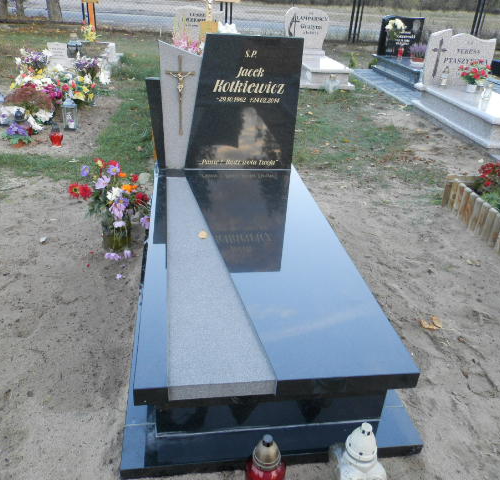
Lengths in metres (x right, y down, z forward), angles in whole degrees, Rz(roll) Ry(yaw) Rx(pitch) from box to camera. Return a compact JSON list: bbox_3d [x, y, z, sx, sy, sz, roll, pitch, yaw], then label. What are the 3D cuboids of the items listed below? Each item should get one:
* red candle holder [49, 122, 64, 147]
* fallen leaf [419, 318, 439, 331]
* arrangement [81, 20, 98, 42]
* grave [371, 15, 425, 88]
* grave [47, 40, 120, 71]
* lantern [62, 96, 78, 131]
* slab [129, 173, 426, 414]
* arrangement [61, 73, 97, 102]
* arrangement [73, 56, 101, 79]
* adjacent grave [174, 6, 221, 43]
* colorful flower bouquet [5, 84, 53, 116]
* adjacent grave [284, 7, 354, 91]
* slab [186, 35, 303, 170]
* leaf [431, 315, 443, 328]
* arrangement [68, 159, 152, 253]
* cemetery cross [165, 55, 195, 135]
[{"bbox_3d":[-1.614,-0.879,3.874,0.103,0.174,0.103,0,30,-9],"label":"red candle holder"},{"bbox_3d":[0.857,0.399,2.206,0.100,0.035,0.075,18,32,23],"label":"fallen leaf"},{"bbox_3d":[-3.223,-4.188,9.285,0.360,0.347,0.320,-5,31,-17],"label":"arrangement"},{"bbox_3d":[3.180,-3.423,8.411,1.000,0.980,2.100,1,29,-7],"label":"grave"},{"bbox_3d":[-2.370,-2.617,6.594,0.940,0.395,0.470,0,30,-9],"label":"grave"},{"bbox_3d":[-1.750,-1.246,4.501,0.140,0.315,0.140,-6,31,-18],"label":"lantern"},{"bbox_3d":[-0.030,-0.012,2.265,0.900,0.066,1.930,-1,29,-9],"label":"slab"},{"bbox_3d":[-1.883,-1.674,5.110,0.355,0.294,0.302,0,30,-9],"label":"arrangement"},{"bbox_3d":[-2.197,-2.319,6.216,0.357,0.276,0.304,0,30,-9],"label":"arrangement"},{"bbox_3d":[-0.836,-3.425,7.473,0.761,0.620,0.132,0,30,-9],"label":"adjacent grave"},{"bbox_3d":[-2.112,-1.323,4.436,0.439,0.319,0.373,0,30,-9],"label":"colorful flower bouquet"},{"bbox_3d":[1.141,-3.380,7.965,0.960,1.070,2.000,0,29,-7],"label":"adjacent grave"},{"bbox_3d":[-0.047,-0.841,2.900,0.708,0.816,0.080,0,30,-9],"label":"slab"},{"bbox_3d":[0.885,0.374,2.183,0.062,0.028,0.080,0,30,-9],"label":"leaf"},{"bbox_3d":[-0.725,-0.167,2.434,0.414,0.489,0.367,0,30,-9],"label":"arrangement"},{"bbox_3d":[-0.415,-0.849,2.766,0.175,0.468,0.038,0,30,-9],"label":"cemetery cross"}]

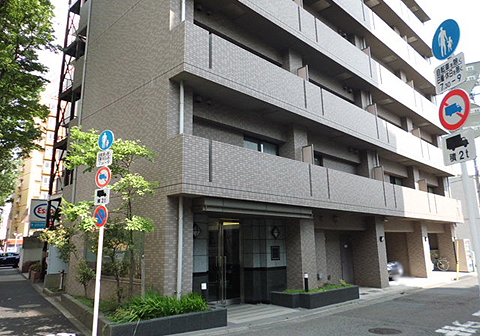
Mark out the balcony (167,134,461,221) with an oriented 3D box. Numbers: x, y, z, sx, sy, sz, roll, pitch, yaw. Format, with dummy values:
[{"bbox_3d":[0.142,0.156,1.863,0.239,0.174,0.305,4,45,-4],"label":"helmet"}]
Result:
[{"bbox_3d":[5.836,1.378,15.393,21.000,1.340,1.150,10,-15,-44],"label":"balcony"}]

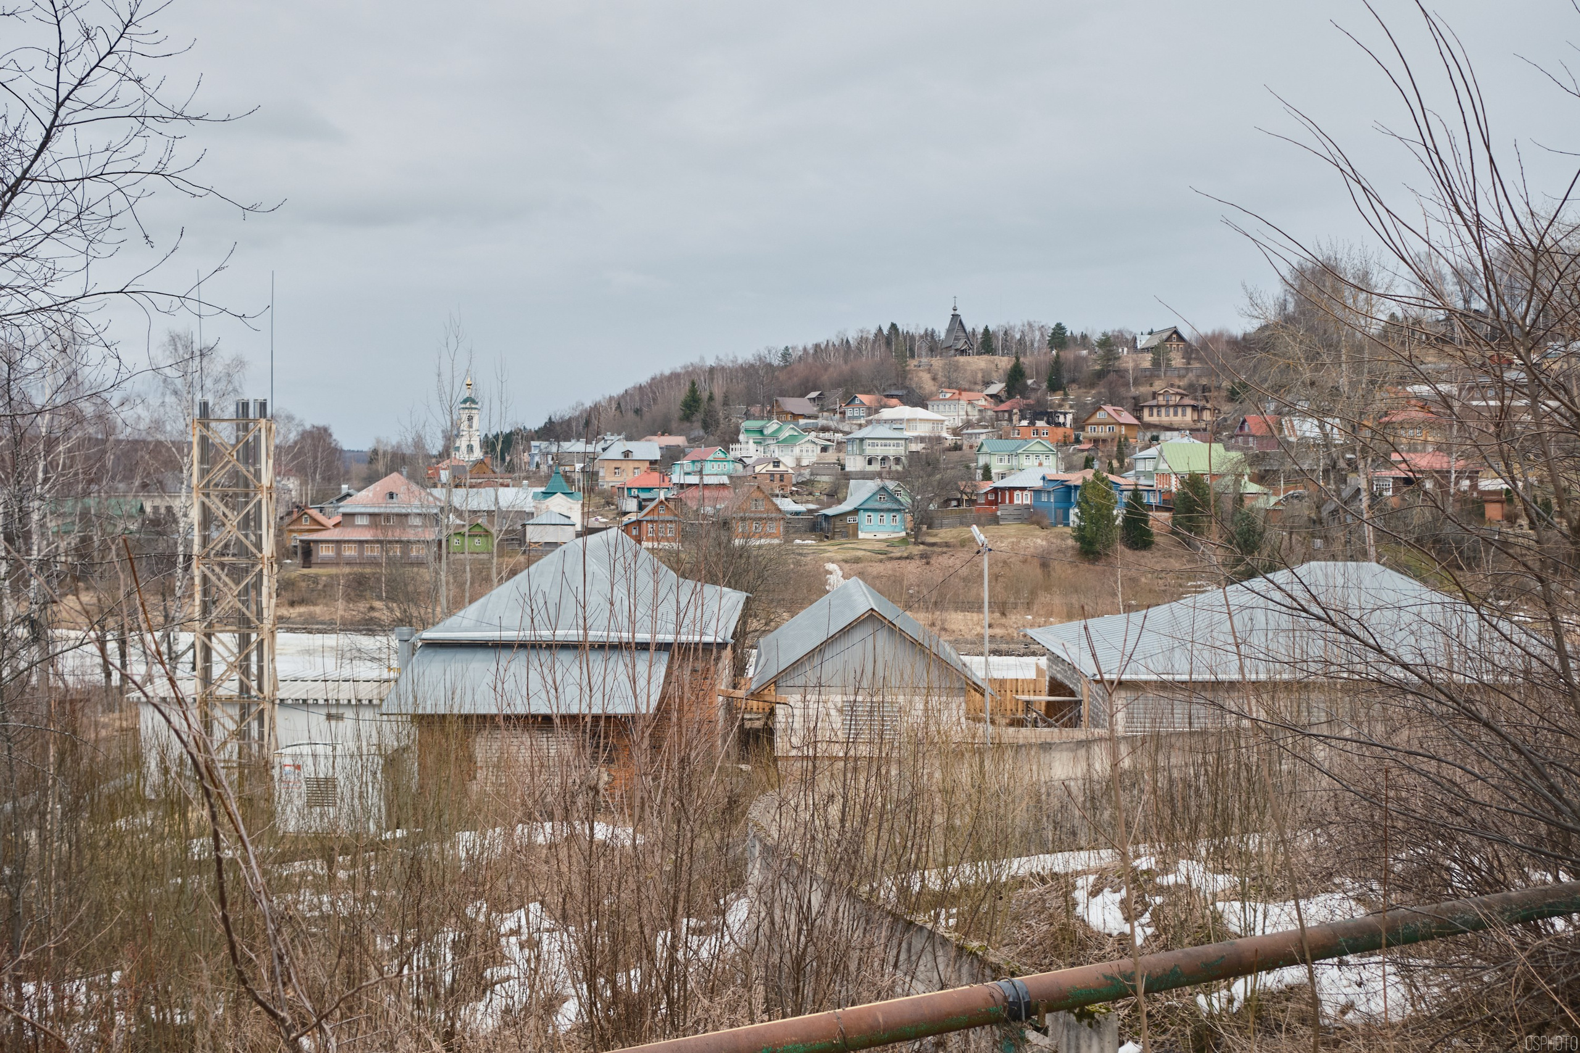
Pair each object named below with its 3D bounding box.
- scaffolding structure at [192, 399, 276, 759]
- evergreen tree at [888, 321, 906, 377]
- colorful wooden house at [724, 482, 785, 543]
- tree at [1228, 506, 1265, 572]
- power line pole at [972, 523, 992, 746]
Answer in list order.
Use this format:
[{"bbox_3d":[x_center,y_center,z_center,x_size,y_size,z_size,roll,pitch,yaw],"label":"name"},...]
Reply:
[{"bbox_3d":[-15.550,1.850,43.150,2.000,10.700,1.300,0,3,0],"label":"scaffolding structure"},{"bbox_3d":[28.480,-46.830,405.000,4.700,14.700,4.700,0,3,0],"label":"evergreen tree"},{"bbox_3d":[-4.620,-1.610,188.170,6.700,7.200,8.500,-1,3,-14],"label":"colorful wooden house"},{"bbox_3d":[50.482,1.433,170.000,4.100,7.400,4.100,0,1,0],"label":"tree"},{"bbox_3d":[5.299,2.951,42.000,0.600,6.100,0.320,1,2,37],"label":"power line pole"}]

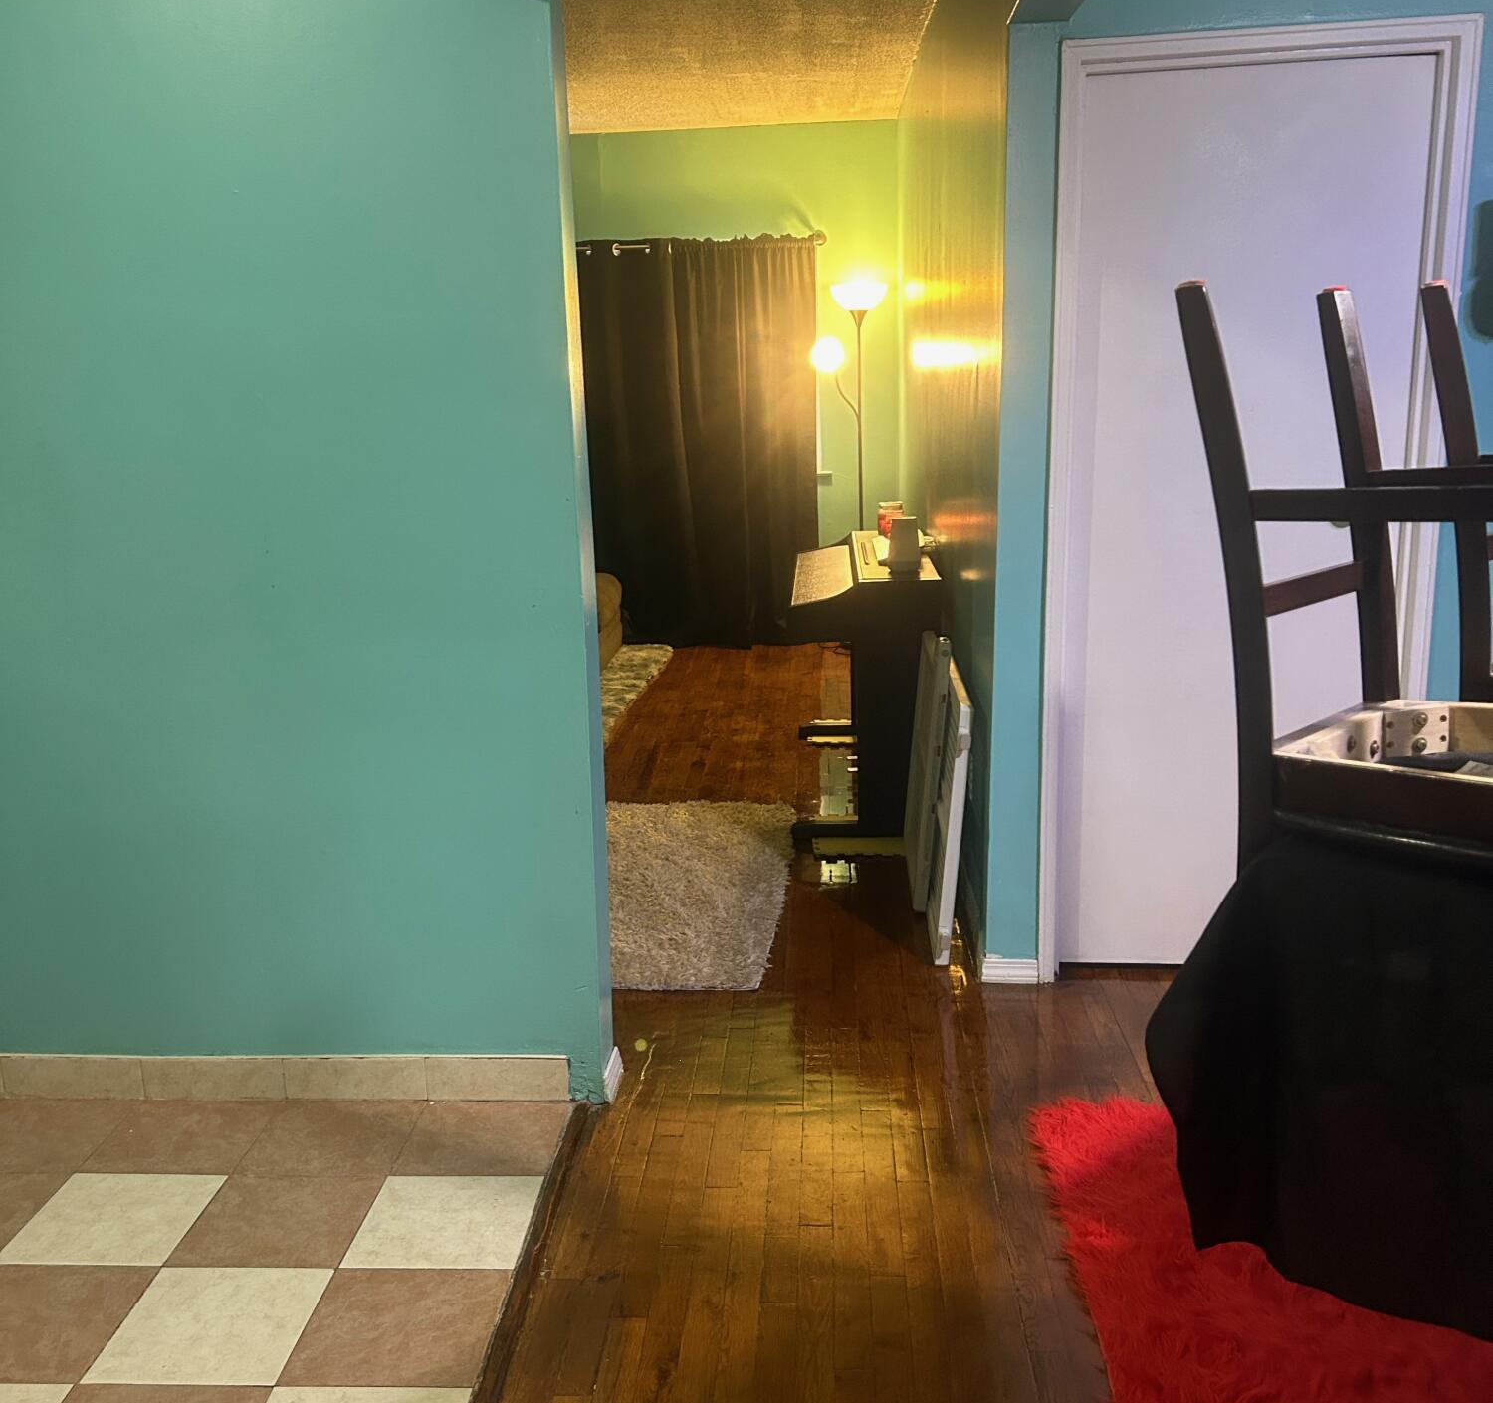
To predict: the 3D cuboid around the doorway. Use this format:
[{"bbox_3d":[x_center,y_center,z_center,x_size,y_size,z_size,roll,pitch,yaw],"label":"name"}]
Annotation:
[{"bbox_3d":[1.121,-0.369,3.400,0.845,2.130,0.130,0,13,5],"label":"doorway"}]

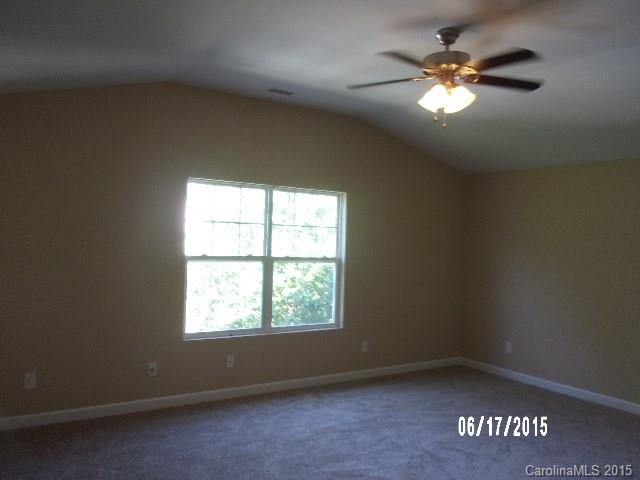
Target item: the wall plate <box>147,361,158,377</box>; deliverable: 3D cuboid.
[{"bbox_3d":[-1.409,1.093,4.366,0.075,0.119,0.014,2,0,-33],"label":"wall plate"}]

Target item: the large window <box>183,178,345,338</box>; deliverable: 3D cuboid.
[{"bbox_3d":[-0.470,0.193,4.996,1.700,1.420,0.100,2,0,-33],"label":"large window"}]

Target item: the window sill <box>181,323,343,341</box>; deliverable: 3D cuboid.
[{"bbox_3d":[-0.492,0.873,4.992,1.710,0.050,0.100,2,0,-33],"label":"window sill"}]

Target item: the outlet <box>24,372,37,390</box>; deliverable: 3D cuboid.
[{"bbox_3d":[-2.169,1.058,3.878,0.075,0.119,0.014,2,0,-33],"label":"outlet"}]

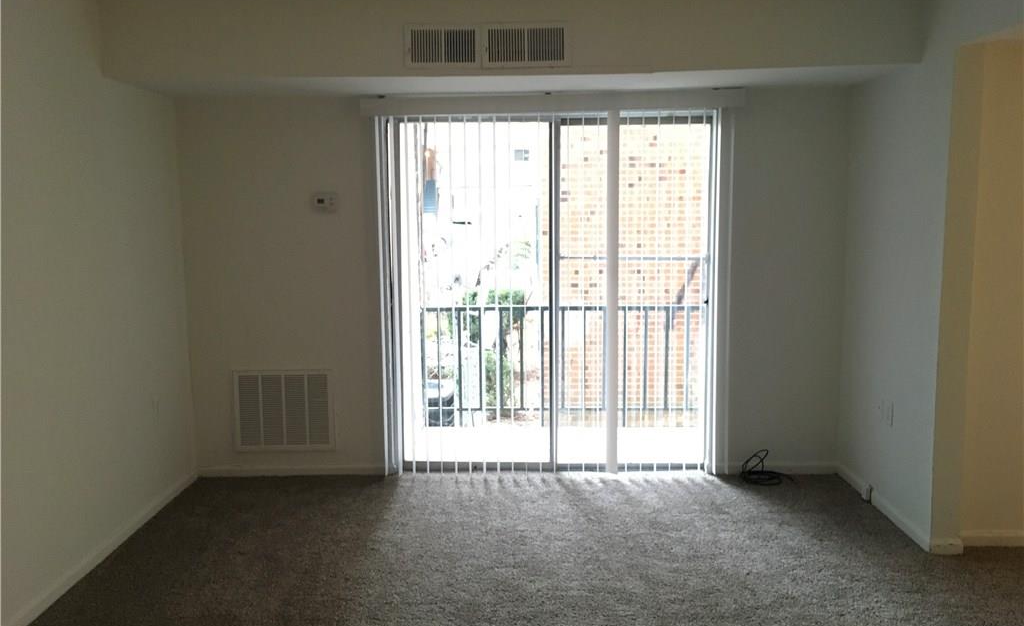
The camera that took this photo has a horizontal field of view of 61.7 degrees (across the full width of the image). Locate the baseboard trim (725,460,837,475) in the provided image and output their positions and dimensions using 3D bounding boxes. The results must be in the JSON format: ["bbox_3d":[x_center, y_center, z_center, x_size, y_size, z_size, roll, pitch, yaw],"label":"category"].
[{"bbox_3d":[1.500,0.864,4.792,0.620,0.070,0.017,-1,8,1],"label":"baseboard trim"}]

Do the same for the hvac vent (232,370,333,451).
[{"bbox_3d":[-1.281,0.550,4.808,0.560,0.457,0.022,-1,8,1],"label":"hvac vent"}]

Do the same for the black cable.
[{"bbox_3d":[1.397,0.833,4.684,0.270,0.155,0.190,-1,8,1],"label":"black cable"}]

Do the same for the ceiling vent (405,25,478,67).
[{"bbox_3d":[-0.301,-1.167,3.747,0.335,0.190,0.022,-1,8,1],"label":"ceiling vent"}]

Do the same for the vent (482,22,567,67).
[{"bbox_3d":[0.067,-1.170,3.738,0.387,0.190,0.022,-1,8,1],"label":"vent"}]

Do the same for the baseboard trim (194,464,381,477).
[{"bbox_3d":[-1.244,0.896,4.861,1.065,0.070,0.017,-1,8,1],"label":"baseboard trim"}]

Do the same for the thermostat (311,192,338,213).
[{"bbox_3d":[-1.015,-0.596,4.649,0.128,0.112,0.028,-1,8,1],"label":"thermostat"}]

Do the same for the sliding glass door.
[{"bbox_3d":[0.202,-0.100,4.743,1.810,2.020,0.100,-1,8,1],"label":"sliding glass door"}]

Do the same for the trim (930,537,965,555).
[{"bbox_3d":[1.867,1.002,3.689,0.145,0.075,0.025,-1,8,1],"label":"trim"}]

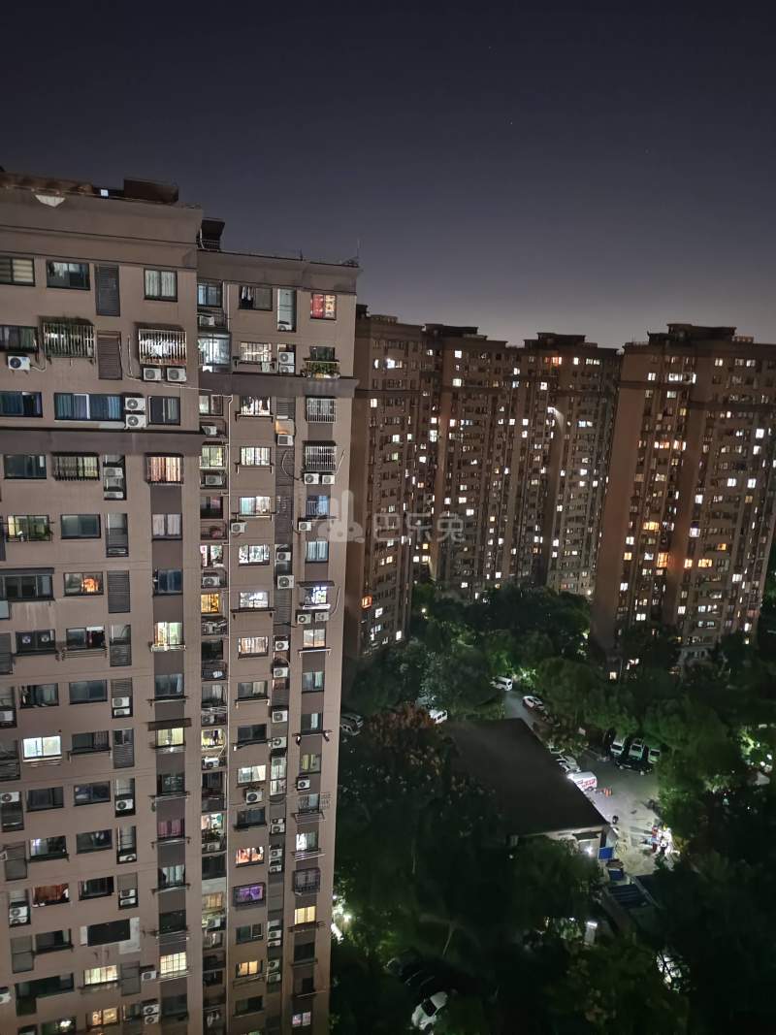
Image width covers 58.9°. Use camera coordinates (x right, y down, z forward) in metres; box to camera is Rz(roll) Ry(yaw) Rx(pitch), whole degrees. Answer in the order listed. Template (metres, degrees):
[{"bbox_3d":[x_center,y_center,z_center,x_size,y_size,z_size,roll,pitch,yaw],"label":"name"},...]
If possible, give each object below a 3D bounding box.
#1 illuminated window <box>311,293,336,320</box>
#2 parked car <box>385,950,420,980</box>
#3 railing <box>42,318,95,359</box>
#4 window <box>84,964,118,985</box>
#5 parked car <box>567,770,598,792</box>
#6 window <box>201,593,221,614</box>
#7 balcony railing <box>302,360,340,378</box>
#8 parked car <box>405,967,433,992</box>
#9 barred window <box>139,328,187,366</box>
[{"bbox_3d":[-3.636,-11.905,38.860,1.437,1.373,0.120,-1,12,-17],"label":"illuminated window"},{"bbox_3d":[1.472,38.893,59.743,4.600,1.500,1.820,-7,15,-39],"label":"parked car"},{"bbox_3d":[-14.303,-7.933,30.986,2.038,1.474,0.550,-1,12,-17],"label":"railing"},{"bbox_3d":[-15.997,25.541,38.395,1.738,1.060,0.120,-1,12,-17],"label":"window"},{"bbox_3d":[24.221,33.912,87.940,4.400,1.900,1.650,-1,13,-18],"label":"parked car"},{"bbox_3d":[-10.383,5.024,40.102,1.032,1.203,0.120,-1,12,-17],"label":"window"},{"bbox_3d":[-3.789,-8.442,39.288,2.055,0.948,0.500,-1,12,-17],"label":"balcony railing"},{"bbox_3d":[2.784,39.308,57.807,4.650,1.620,1.850,-7,15,-39],"label":"parked car"},{"bbox_3d":[-10.509,-7.921,32.153,2.092,1.562,0.550,-1,12,-17],"label":"barred window"}]

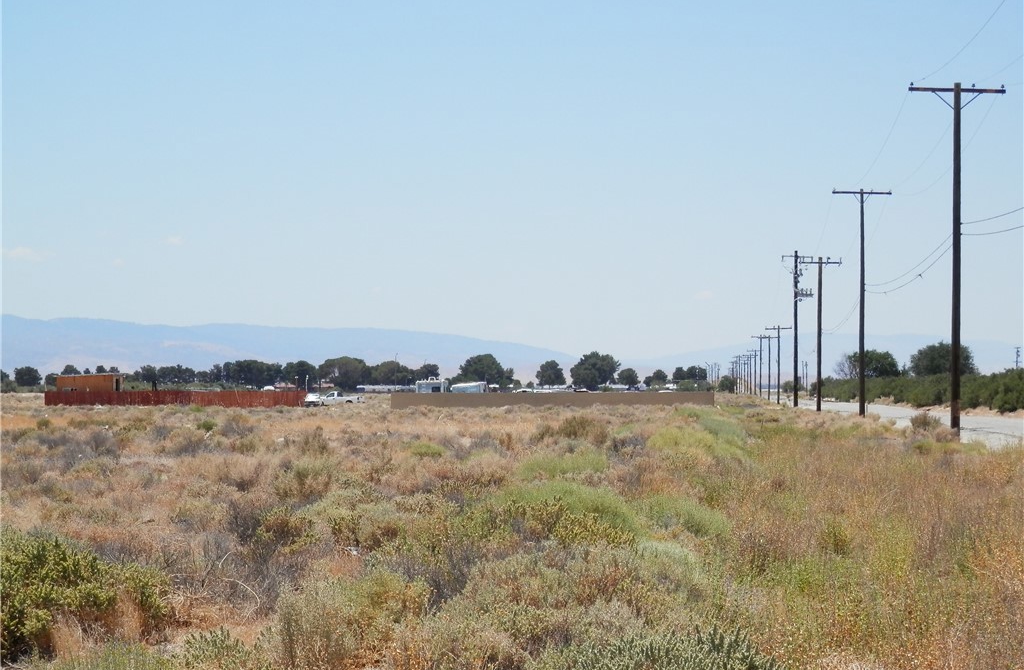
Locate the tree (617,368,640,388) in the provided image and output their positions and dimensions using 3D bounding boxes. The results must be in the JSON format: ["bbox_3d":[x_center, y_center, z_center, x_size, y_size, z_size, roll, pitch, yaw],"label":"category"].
[{"bbox_3d":[29.850,11.863,800.000,6.123,6.633,5.817,0,-1,2],"label":"tree"}]

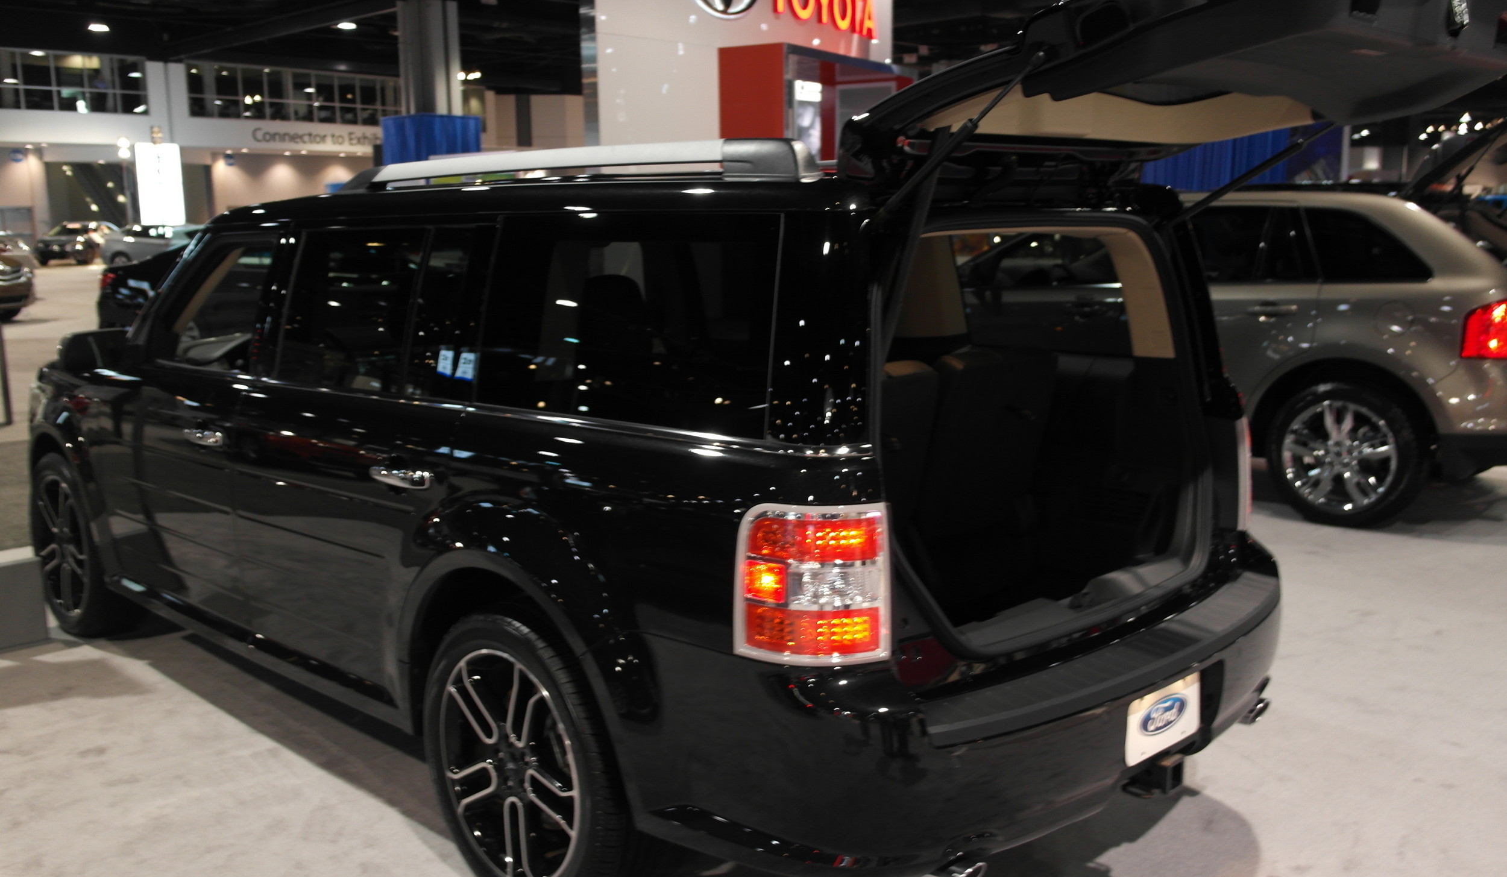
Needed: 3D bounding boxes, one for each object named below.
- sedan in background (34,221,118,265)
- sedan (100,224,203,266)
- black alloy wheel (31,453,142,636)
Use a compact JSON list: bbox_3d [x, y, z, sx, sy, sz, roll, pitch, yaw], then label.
[{"bbox_3d":[-25.000,-7.200,46.400,1.830,1.550,4.600,-2,9,-12],"label":"sedan in background"},{"bbox_3d":[-18.600,-6.060,40.300,4.500,1.480,1.800,-3,9,-17],"label":"sedan"},{"bbox_3d":[-2.615,0.405,4.980,0.729,0.729,0.253,9,12,43],"label":"black alloy wheel"}]

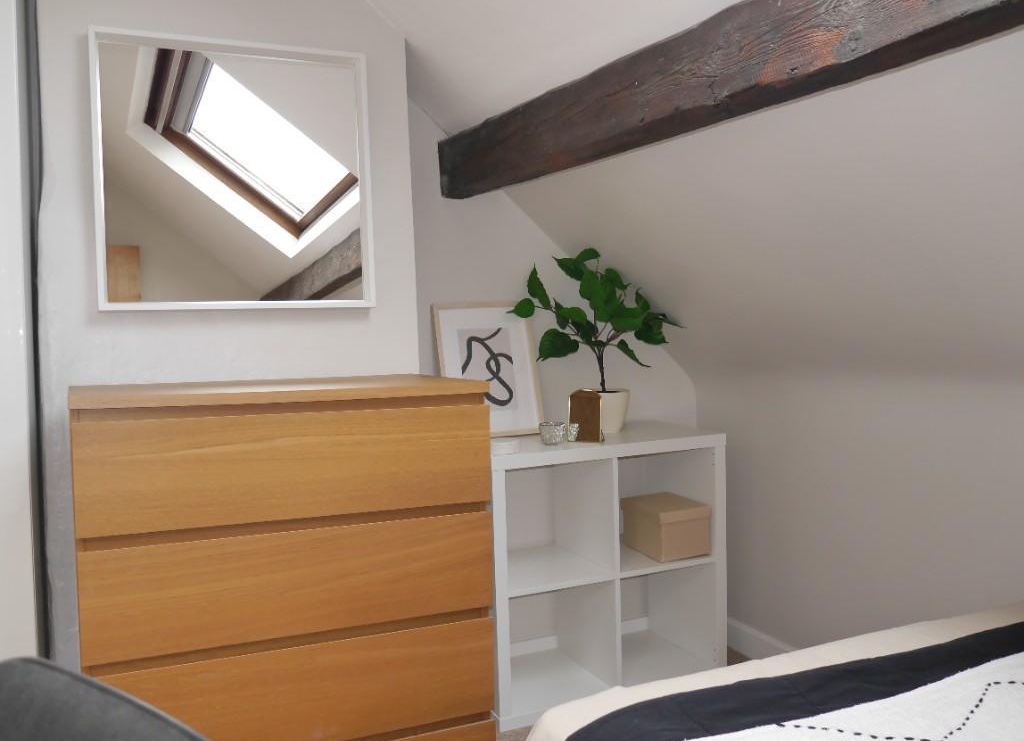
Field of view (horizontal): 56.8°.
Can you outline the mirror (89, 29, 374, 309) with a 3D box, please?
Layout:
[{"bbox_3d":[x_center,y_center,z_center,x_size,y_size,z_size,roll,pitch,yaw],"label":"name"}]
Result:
[{"bbox_3d":[-0.664,-0.470,2.306,0.645,0.645,0.036,-2,2,-23],"label":"mirror"}]

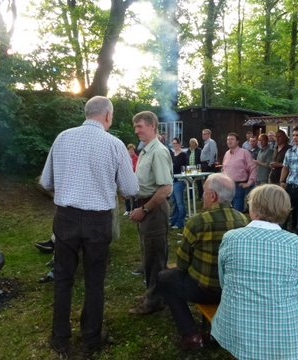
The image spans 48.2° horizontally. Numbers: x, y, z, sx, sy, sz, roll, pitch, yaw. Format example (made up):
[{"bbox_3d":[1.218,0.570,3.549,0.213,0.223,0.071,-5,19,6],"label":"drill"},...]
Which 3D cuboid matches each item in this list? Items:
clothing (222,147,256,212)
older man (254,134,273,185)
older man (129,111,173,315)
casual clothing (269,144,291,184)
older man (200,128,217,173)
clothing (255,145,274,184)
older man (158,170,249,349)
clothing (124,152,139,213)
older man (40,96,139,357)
[{"bbox_3d":[1.460,0.223,5.428,0.360,1.500,0.550,-4,5,-42],"label":"clothing"},{"bbox_3d":[1.970,0.124,5.520,0.360,1.740,0.500,-3,5,-35],"label":"older man"},{"bbox_3d":[0.032,0.284,3.047,0.440,1.810,0.520,-1,4,-13],"label":"older man"},{"bbox_3d":[1.970,-0.194,4.948,0.320,0.650,0.480,-3,5,-37],"label":"casual clothing"},{"bbox_3d":[1.518,-0.389,8.493,0.380,1.800,0.520,-2,5,-32],"label":"older man"},{"bbox_3d":[2.124,0.100,6.121,0.400,1.480,0.500,-4,5,-44],"label":"clothing"},{"bbox_3d":[0.420,0.568,2.372,0.560,1.260,0.760,-3,5,-43],"label":"older man"},{"bbox_3d":[-0.418,0.054,7.722,0.450,1.380,0.300,1,4,15],"label":"clothing"},{"bbox_3d":[-0.410,0.302,2.384,0.660,1.790,0.430,0,4,-3],"label":"older man"}]

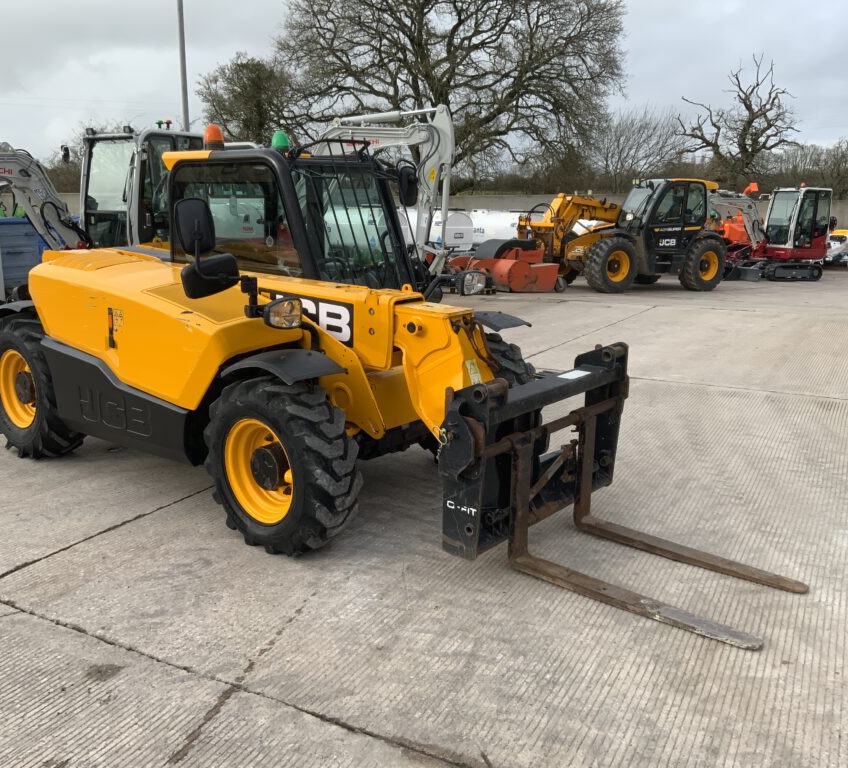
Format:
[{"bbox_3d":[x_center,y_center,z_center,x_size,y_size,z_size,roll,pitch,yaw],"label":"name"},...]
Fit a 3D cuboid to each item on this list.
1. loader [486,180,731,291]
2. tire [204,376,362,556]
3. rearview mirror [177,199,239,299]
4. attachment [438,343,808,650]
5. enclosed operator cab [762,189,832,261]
[{"bbox_3d":[4.513,-3.516,20.018,5.100,2.500,2.300,-6,13,-29],"label":"loader"},{"bbox_3d":[-0.694,0.391,4.163,0.835,0.835,0.330,10,16,38],"label":"tire"},{"bbox_3d":[-1.022,-0.641,4.030,0.270,0.460,0.170,-6,14,-26],"label":"rearview mirror"},{"bbox_3d":[1.016,0.402,3.858,1.310,0.940,1.360,10,16,38],"label":"attachment"},{"bbox_3d":[9.765,-4.165,22.400,1.350,1.900,1.100,-6,13,-27],"label":"enclosed operator cab"}]

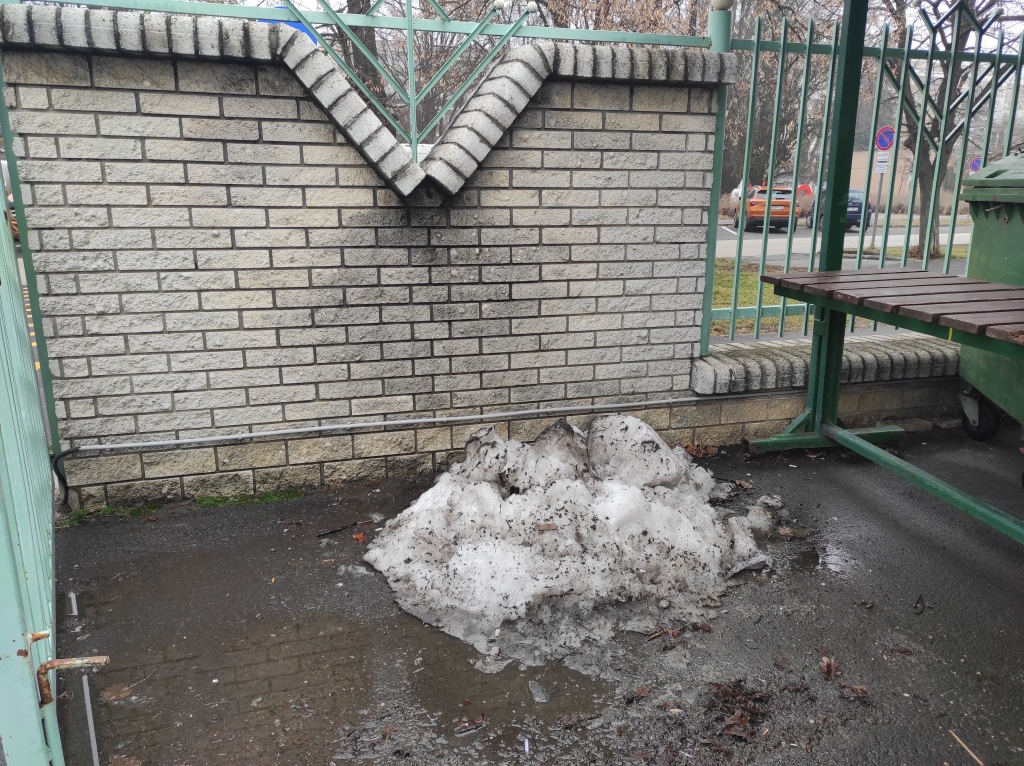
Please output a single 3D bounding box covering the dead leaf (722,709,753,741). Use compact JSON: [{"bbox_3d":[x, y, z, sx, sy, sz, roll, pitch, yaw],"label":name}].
[{"bbox_3d":[0.591,0.895,1.940,0.080,0.035,0.085,4,15,15],"label":"dead leaf"}]

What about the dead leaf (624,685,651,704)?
[{"bbox_3d":[0.351,0.870,2.064,0.090,0.020,0.045,-10,18,-34],"label":"dead leaf"}]

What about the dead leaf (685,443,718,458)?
[{"bbox_3d":[1.017,0.362,3.969,0.170,0.050,0.130,-4,15,-17],"label":"dead leaf"}]

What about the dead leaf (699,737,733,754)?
[{"bbox_3d":[0.516,0.920,1.876,0.095,0.020,0.040,7,16,24],"label":"dead leaf"}]

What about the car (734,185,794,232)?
[{"bbox_3d":[9.700,-6.620,28.200,1.840,1.610,4.380,2,15,8],"label":"car"}]

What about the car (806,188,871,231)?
[{"bbox_3d":[12.700,-6.720,28.800,1.770,1.500,4.150,3,15,11],"label":"car"}]

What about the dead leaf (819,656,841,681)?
[{"bbox_3d":[0.932,0.838,2.170,0.062,0.035,0.085,6,16,21],"label":"dead leaf"}]

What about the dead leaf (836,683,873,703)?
[{"bbox_3d":[0.958,0.867,2.066,0.105,0.030,0.055,8,16,27],"label":"dead leaf"}]

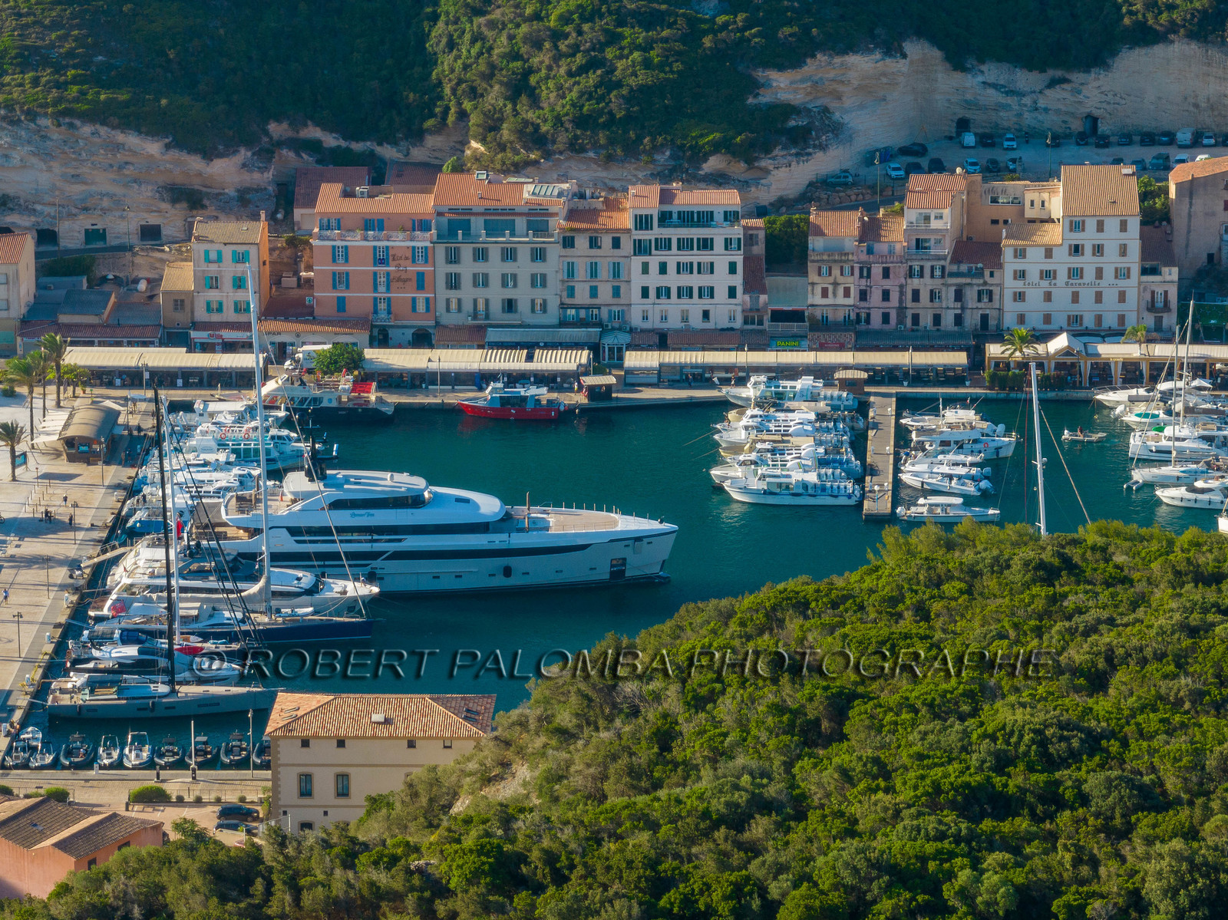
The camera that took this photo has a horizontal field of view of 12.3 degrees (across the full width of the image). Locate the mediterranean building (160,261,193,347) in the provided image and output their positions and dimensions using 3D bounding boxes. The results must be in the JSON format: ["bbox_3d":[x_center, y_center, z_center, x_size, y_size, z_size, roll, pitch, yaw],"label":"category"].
[{"bbox_3d":[-56.476,-20.189,744.719,4.234,10.491,8.000,0,17,1],"label":"mediterranean building"}]

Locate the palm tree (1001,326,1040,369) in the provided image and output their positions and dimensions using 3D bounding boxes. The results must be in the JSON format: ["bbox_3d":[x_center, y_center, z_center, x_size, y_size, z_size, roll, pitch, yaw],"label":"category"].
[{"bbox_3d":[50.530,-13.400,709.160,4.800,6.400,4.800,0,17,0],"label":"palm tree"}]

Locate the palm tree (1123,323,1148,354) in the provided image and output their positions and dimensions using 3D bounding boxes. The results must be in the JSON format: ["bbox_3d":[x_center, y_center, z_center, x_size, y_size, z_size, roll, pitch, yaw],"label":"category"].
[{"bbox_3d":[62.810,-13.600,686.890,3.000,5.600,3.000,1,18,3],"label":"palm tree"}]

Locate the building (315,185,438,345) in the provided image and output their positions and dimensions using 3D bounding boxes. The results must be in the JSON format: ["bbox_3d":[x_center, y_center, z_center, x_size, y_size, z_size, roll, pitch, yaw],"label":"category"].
[{"bbox_3d":[-29.140,-24.330,703.620,14.970,18.800,11.200,1,18,3],"label":"building"}]

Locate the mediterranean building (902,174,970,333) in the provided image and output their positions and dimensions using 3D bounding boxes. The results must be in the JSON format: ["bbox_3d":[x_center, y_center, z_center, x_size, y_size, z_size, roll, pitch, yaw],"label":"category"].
[{"bbox_3d":[41.567,-26.325,744.881,7.581,21.700,12.000,1,17,2],"label":"mediterranean building"}]

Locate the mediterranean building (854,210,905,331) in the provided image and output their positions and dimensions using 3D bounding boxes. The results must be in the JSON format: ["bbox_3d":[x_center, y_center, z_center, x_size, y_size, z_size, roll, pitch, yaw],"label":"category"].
[{"bbox_3d":[33.830,-22.530,721.490,6.400,15.800,9.000,1,17,3],"label":"mediterranean building"}]

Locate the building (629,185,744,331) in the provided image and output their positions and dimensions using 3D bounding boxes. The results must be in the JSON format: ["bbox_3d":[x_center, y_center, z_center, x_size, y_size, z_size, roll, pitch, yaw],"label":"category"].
[{"bbox_3d":[9.444,-25.747,744.542,14.474,20.800,11.000,0,17,1],"label":"building"}]

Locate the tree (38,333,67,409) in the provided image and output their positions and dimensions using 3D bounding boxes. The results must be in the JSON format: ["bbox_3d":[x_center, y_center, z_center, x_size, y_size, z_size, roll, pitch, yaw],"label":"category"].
[{"bbox_3d":[-70.427,-11.136,718.919,3.615,9.517,3.800,0,17,0],"label":"tree"}]

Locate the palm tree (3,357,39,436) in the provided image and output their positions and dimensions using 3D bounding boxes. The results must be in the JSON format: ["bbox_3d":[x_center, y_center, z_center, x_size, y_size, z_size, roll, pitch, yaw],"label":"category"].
[{"bbox_3d":[-70.340,-6.950,679.650,4.400,11.400,4.400,0,17,0],"label":"palm tree"}]

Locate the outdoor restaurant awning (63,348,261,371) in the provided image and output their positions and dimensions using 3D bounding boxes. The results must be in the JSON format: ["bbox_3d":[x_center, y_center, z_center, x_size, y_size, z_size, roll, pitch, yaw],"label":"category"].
[{"bbox_3d":[-54.180,-12.150,688.530,23.800,1.350,5.500,1,18,3],"label":"outdoor restaurant awning"}]

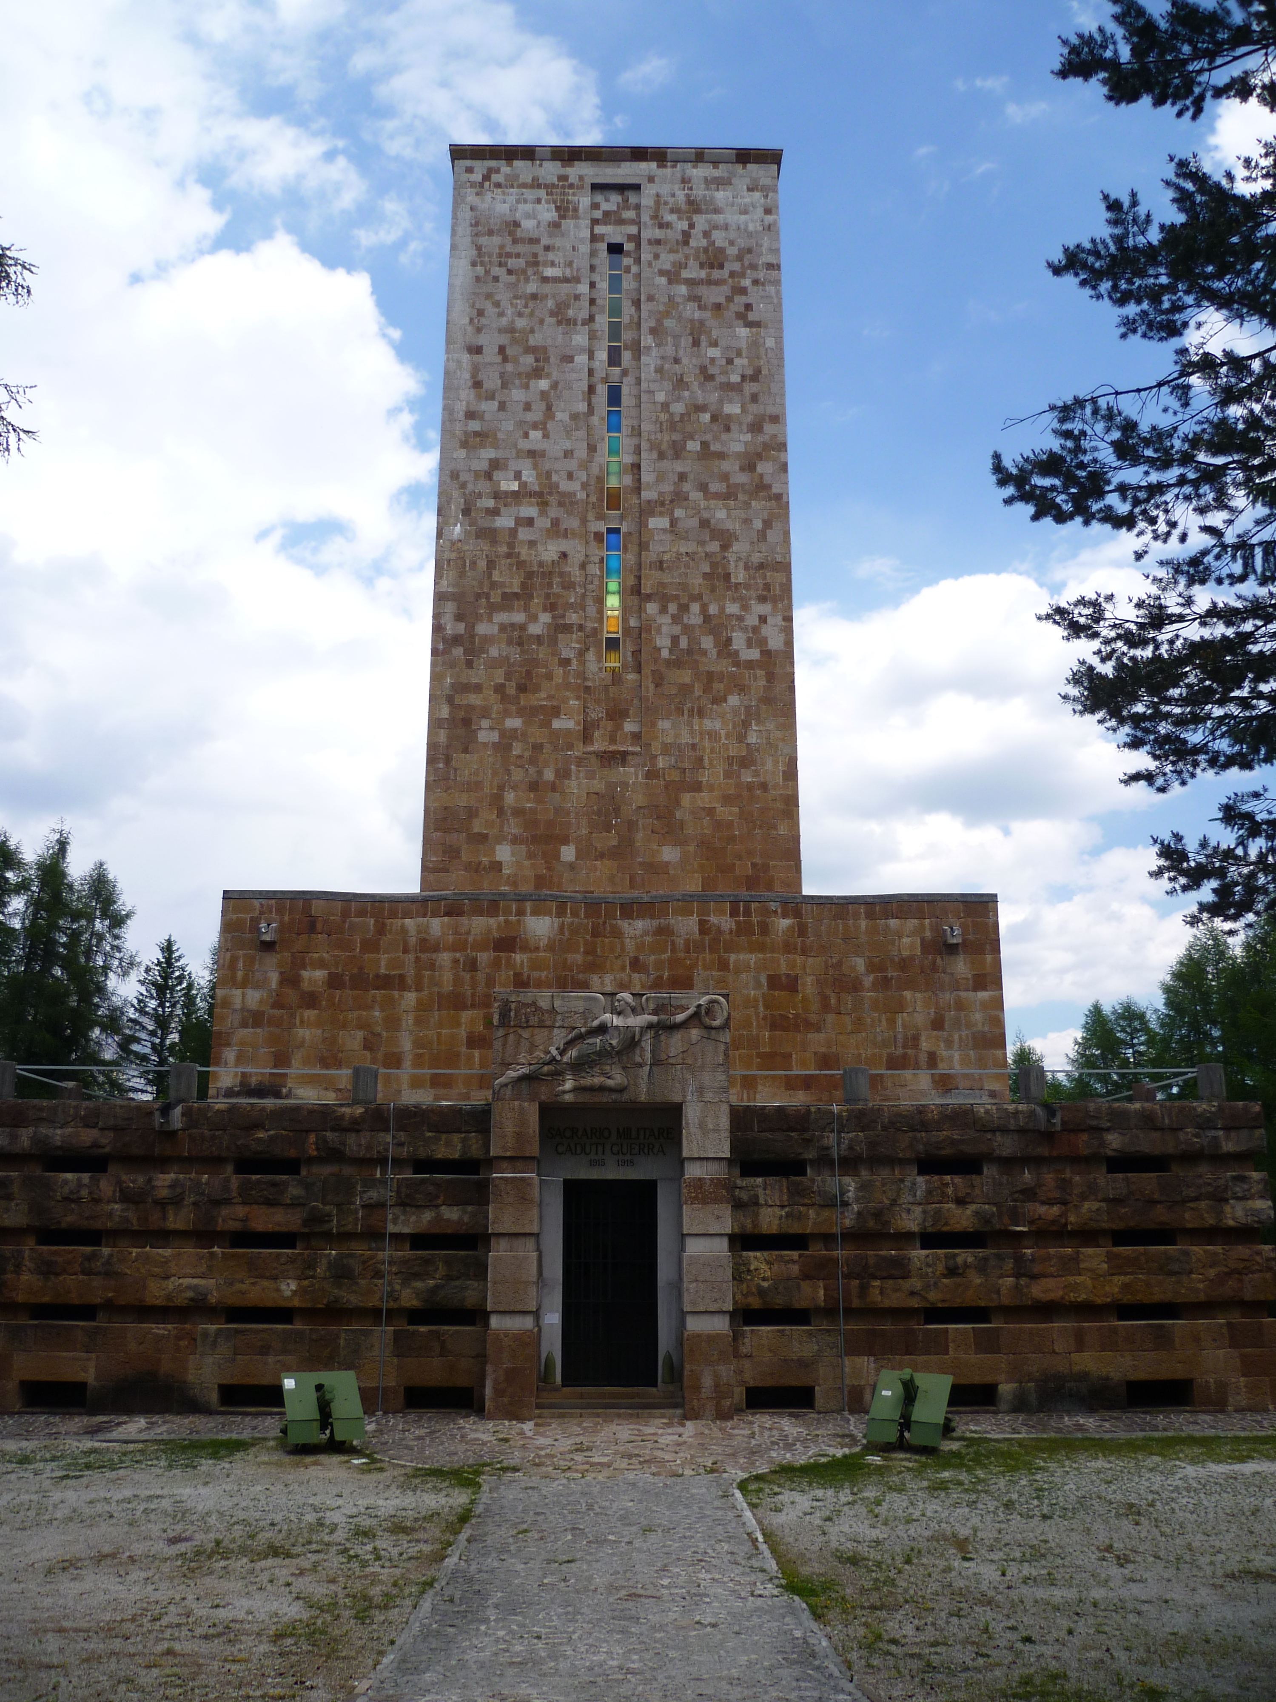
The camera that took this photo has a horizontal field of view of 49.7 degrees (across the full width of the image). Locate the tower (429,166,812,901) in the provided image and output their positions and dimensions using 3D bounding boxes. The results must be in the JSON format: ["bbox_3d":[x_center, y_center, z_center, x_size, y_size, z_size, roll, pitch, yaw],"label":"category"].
[{"bbox_3d":[-0.930,-10.403,54.036,12.500,29.880,12.500,0,-16,-1],"label":"tower"}]

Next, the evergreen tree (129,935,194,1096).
[{"bbox_3d":[-22.938,12.752,63.933,4.500,18.040,4.500,0,-16,-1],"label":"evergreen tree"}]

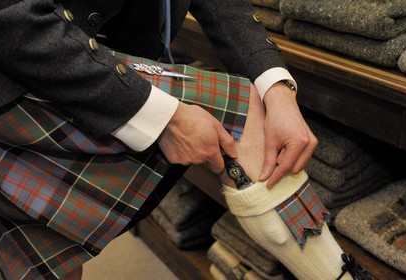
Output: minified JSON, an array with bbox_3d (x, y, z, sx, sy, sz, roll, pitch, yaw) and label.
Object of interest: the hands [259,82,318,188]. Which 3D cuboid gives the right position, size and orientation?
[{"bbox_3d":[0.138,-0.006,1.060,0.088,0.162,0.085,-3,18,-19],"label":"hands"}]

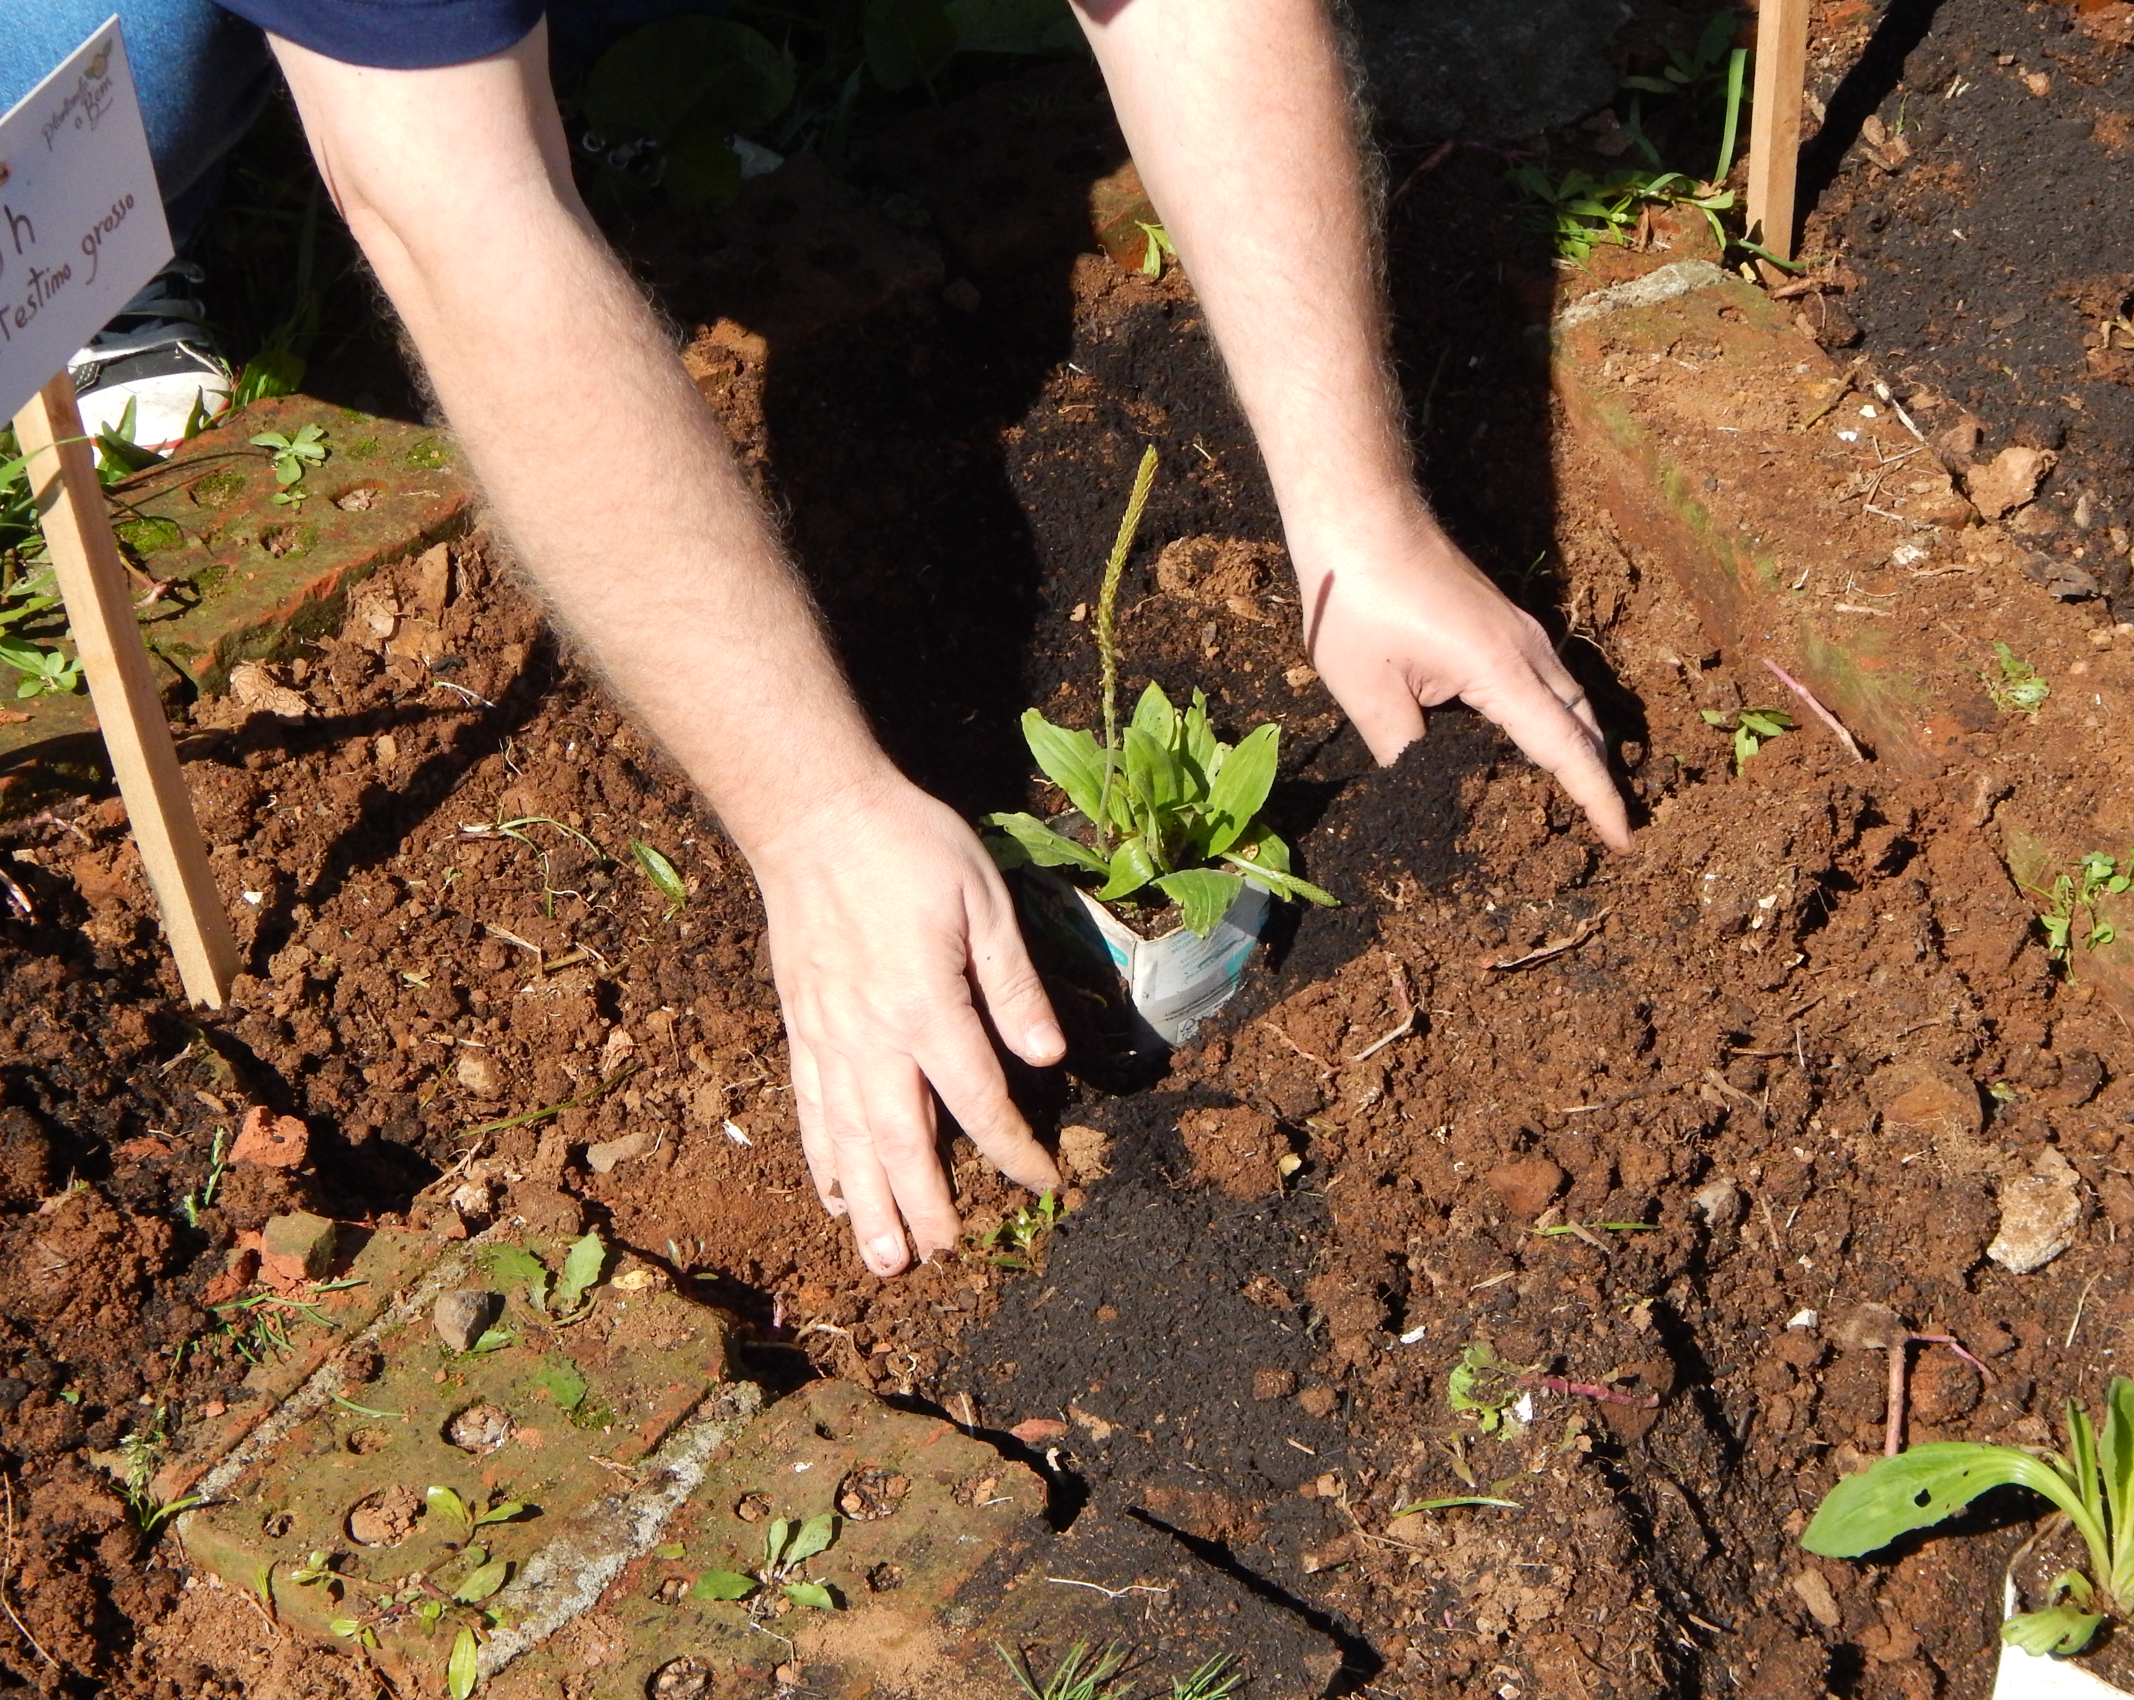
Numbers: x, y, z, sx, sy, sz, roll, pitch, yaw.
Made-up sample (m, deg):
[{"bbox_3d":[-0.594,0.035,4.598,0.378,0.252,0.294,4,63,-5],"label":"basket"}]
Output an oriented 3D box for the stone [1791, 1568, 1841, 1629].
[{"bbox_3d":[0.274,0.274,1.820,0.011,0.009,0.026,-21,45,-22],"label":"stone"}]

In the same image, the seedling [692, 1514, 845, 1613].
[{"bbox_3d":[-0.106,0.253,1.764,0.052,0.020,0.036,-2,39,0],"label":"seedling"}]

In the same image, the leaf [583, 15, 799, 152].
[{"bbox_3d":[-0.188,-0.380,2.464,0.104,0.047,0.090,-2,39,0],"label":"leaf"}]

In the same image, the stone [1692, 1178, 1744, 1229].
[{"bbox_3d":[0.252,0.136,1.926,0.021,0.018,0.022,-2,39,0],"label":"stone"}]

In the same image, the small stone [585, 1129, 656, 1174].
[{"bbox_3d":[-0.179,0.121,1.996,0.027,0.013,0.014,-13,42,-15],"label":"small stone"}]

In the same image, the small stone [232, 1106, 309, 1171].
[{"bbox_3d":[-0.314,0.114,1.966,0.031,0.024,0.028,-2,39,0],"label":"small stone"}]

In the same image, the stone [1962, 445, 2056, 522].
[{"bbox_3d":[0.427,-0.167,2.260,0.041,0.029,0.040,-2,39,0],"label":"stone"}]

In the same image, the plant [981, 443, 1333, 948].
[{"bbox_3d":[0.036,-0.065,2.020,0.140,0.225,0.125,0,40,0],"label":"plant"}]

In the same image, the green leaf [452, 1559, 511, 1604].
[{"bbox_3d":[-0.208,0.259,1.766,0.012,0.006,0.026,23,45,28],"label":"green leaf"}]

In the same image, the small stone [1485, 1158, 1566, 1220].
[{"bbox_3d":[0.183,0.136,1.994,0.033,0.014,0.027,0,40,0],"label":"small stone"}]

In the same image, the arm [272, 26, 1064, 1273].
[{"bbox_3d":[-0.164,-0.088,2.005,0.140,0.130,0.550,-23,81,-3],"label":"arm"}]

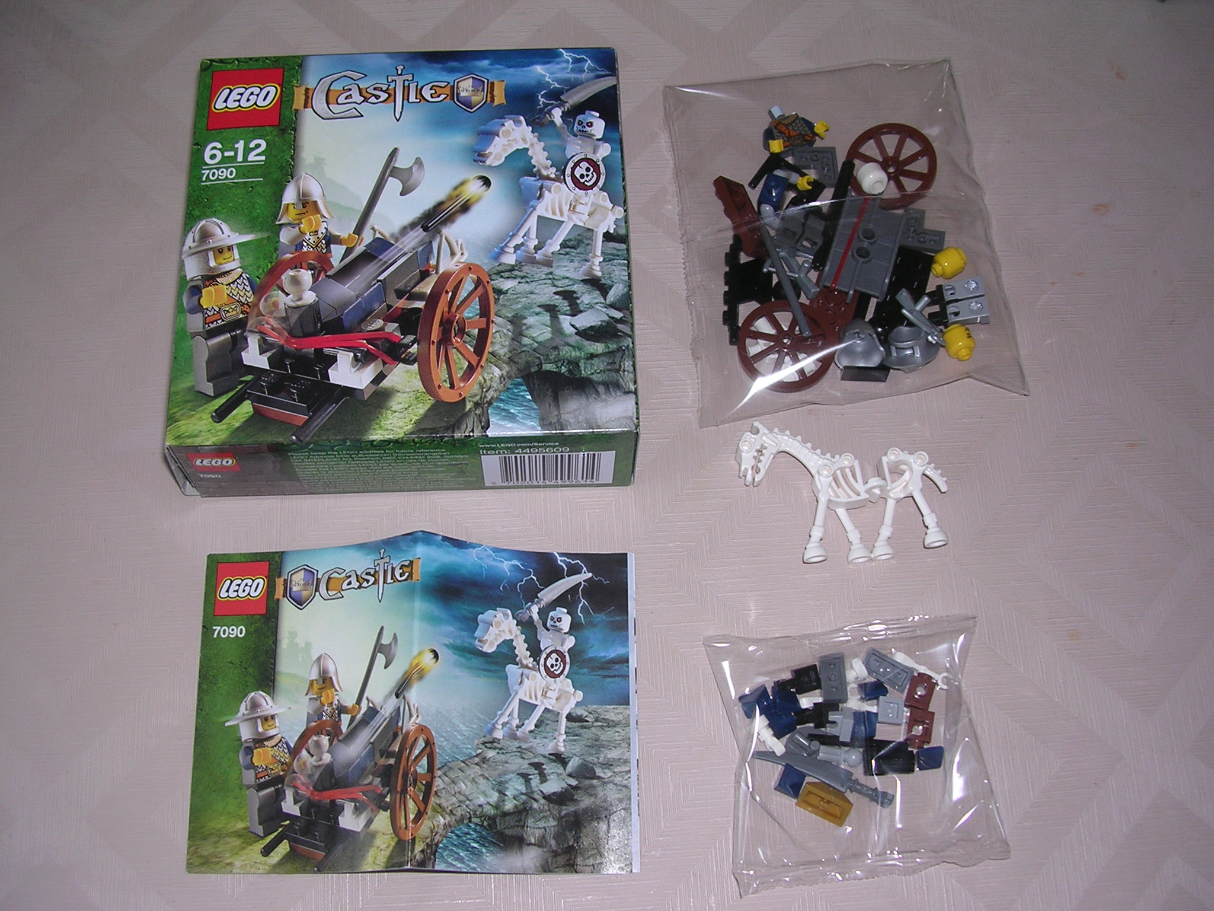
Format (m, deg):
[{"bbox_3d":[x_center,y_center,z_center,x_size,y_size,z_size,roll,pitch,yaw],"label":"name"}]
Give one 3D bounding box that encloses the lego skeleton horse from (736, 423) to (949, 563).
[{"bbox_3d":[0.078,0.010,0.438,0.067,0.017,0.051,-7,67,-4],"label":"lego skeleton horse"}]

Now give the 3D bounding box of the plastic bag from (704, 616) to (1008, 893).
[{"bbox_3d":[0.077,0.088,0.403,0.087,0.020,0.079,-3,67,-3],"label":"plastic bag"}]

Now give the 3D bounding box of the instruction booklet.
[{"bbox_3d":[-0.059,0.075,0.407,0.135,0.017,0.099,0,67,-1],"label":"instruction booklet"}]

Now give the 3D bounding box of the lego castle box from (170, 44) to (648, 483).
[{"bbox_3d":[-0.065,-0.063,0.452,0.143,0.043,0.145,-2,67,-2],"label":"lego castle box"}]

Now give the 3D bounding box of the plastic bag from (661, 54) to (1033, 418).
[{"bbox_3d":[0.081,-0.083,0.473,0.113,0.025,0.141,-5,67,-3],"label":"plastic bag"}]

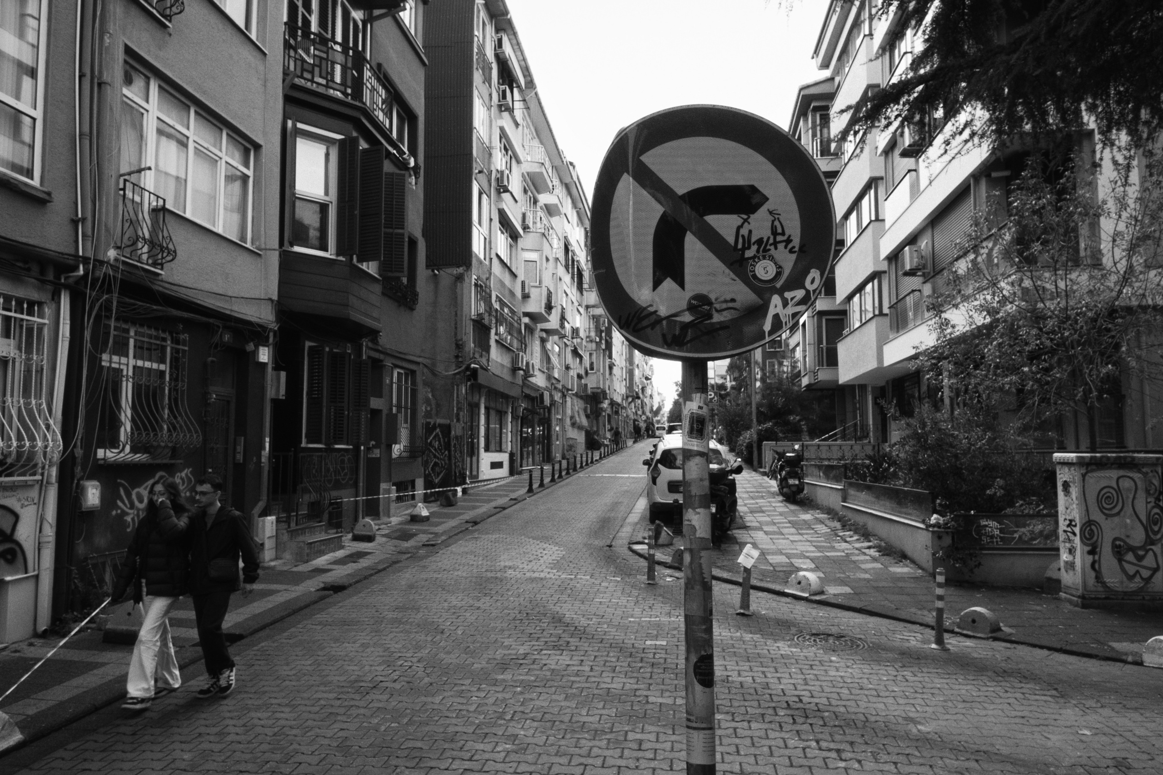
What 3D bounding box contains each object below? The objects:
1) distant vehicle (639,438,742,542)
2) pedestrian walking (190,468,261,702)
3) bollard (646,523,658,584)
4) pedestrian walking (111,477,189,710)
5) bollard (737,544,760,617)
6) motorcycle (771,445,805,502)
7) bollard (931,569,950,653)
[{"bbox_3d":[2.380,2.090,17.500,1.780,1.730,4.000,0,-3,5],"label":"distant vehicle"},{"bbox_3d":[-2.850,1.555,6.150,0.580,1.720,0.480,-1,-5,7],"label":"pedestrian walking"},{"bbox_3d":[0.972,2.298,10.630,0.180,0.750,0.180,0,-5,0],"label":"bollard"},{"bbox_3d":[-3.300,1.560,5.950,0.600,1.680,0.580,0,-5,6],"label":"pedestrian walking"},{"bbox_3d":[1.906,2.223,8.960,0.200,0.750,0.200,3,-5,0],"label":"bollard"},{"bbox_3d":[5.200,2.160,19.500,0.720,1.270,1.900,0,-5,4],"label":"motorcycle"},{"bbox_3d":[3.580,2.199,7.730,0.200,0.750,0.200,0,-5,0],"label":"bollard"}]

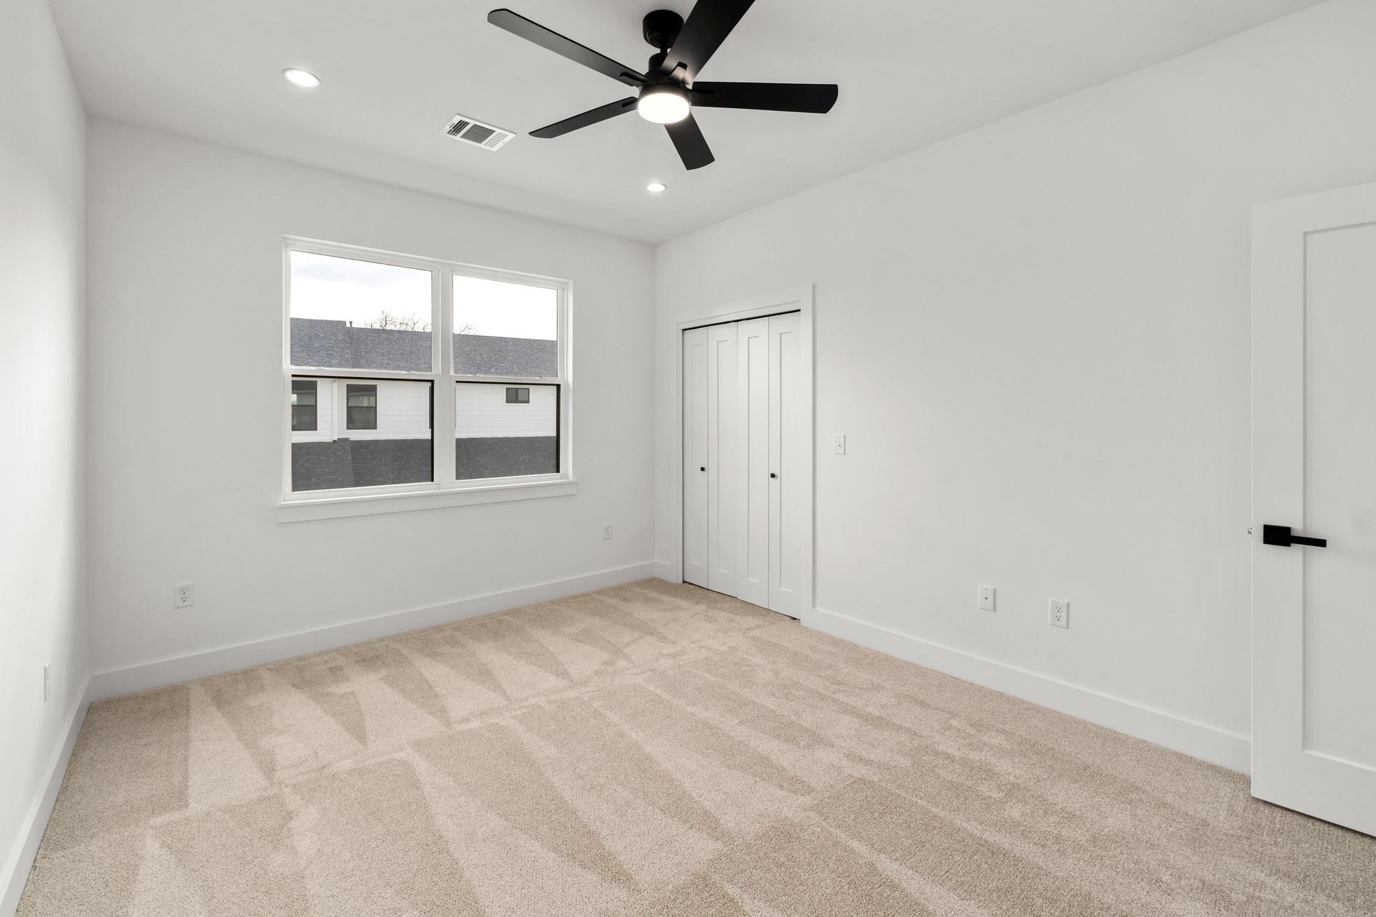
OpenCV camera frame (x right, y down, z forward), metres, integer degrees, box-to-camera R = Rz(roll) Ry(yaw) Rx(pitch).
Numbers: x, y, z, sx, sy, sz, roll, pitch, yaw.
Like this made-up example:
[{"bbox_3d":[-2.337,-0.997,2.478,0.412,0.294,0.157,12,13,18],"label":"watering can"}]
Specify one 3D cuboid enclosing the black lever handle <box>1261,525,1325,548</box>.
[{"bbox_3d":[1.981,0.260,1.874,0.062,0.064,0.145,-3,4,-41],"label":"black lever handle"}]

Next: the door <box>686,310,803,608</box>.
[{"bbox_3d":[0.356,0.010,4.107,0.045,1.980,1.160,-2,3,-41],"label":"door"}]

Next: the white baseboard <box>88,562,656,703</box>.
[{"bbox_3d":[-1.504,0.990,3.704,3.270,0.135,0.020,-4,5,-41],"label":"white baseboard"}]

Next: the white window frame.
[{"bbox_3d":[-1.544,-0.484,3.713,1.810,1.570,0.100,-2,3,-41],"label":"white window frame"}]

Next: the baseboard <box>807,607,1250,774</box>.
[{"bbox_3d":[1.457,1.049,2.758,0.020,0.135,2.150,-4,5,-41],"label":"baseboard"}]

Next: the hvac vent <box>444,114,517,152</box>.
[{"bbox_3d":[-1.039,-1.593,2.830,0.290,0.020,0.250,-4,5,-41],"label":"hvac vent"}]

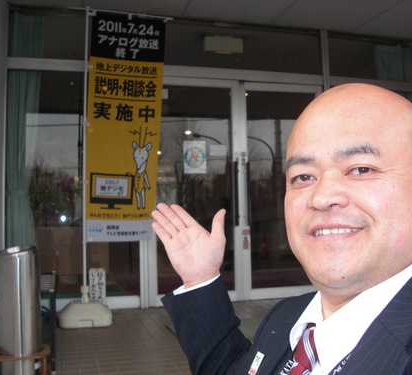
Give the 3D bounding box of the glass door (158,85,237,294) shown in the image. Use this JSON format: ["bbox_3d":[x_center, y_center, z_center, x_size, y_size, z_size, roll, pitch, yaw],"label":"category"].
[{"bbox_3d":[-0.089,0.005,4.804,0.791,1.999,0.050,0,-4,-15],"label":"glass door"}]

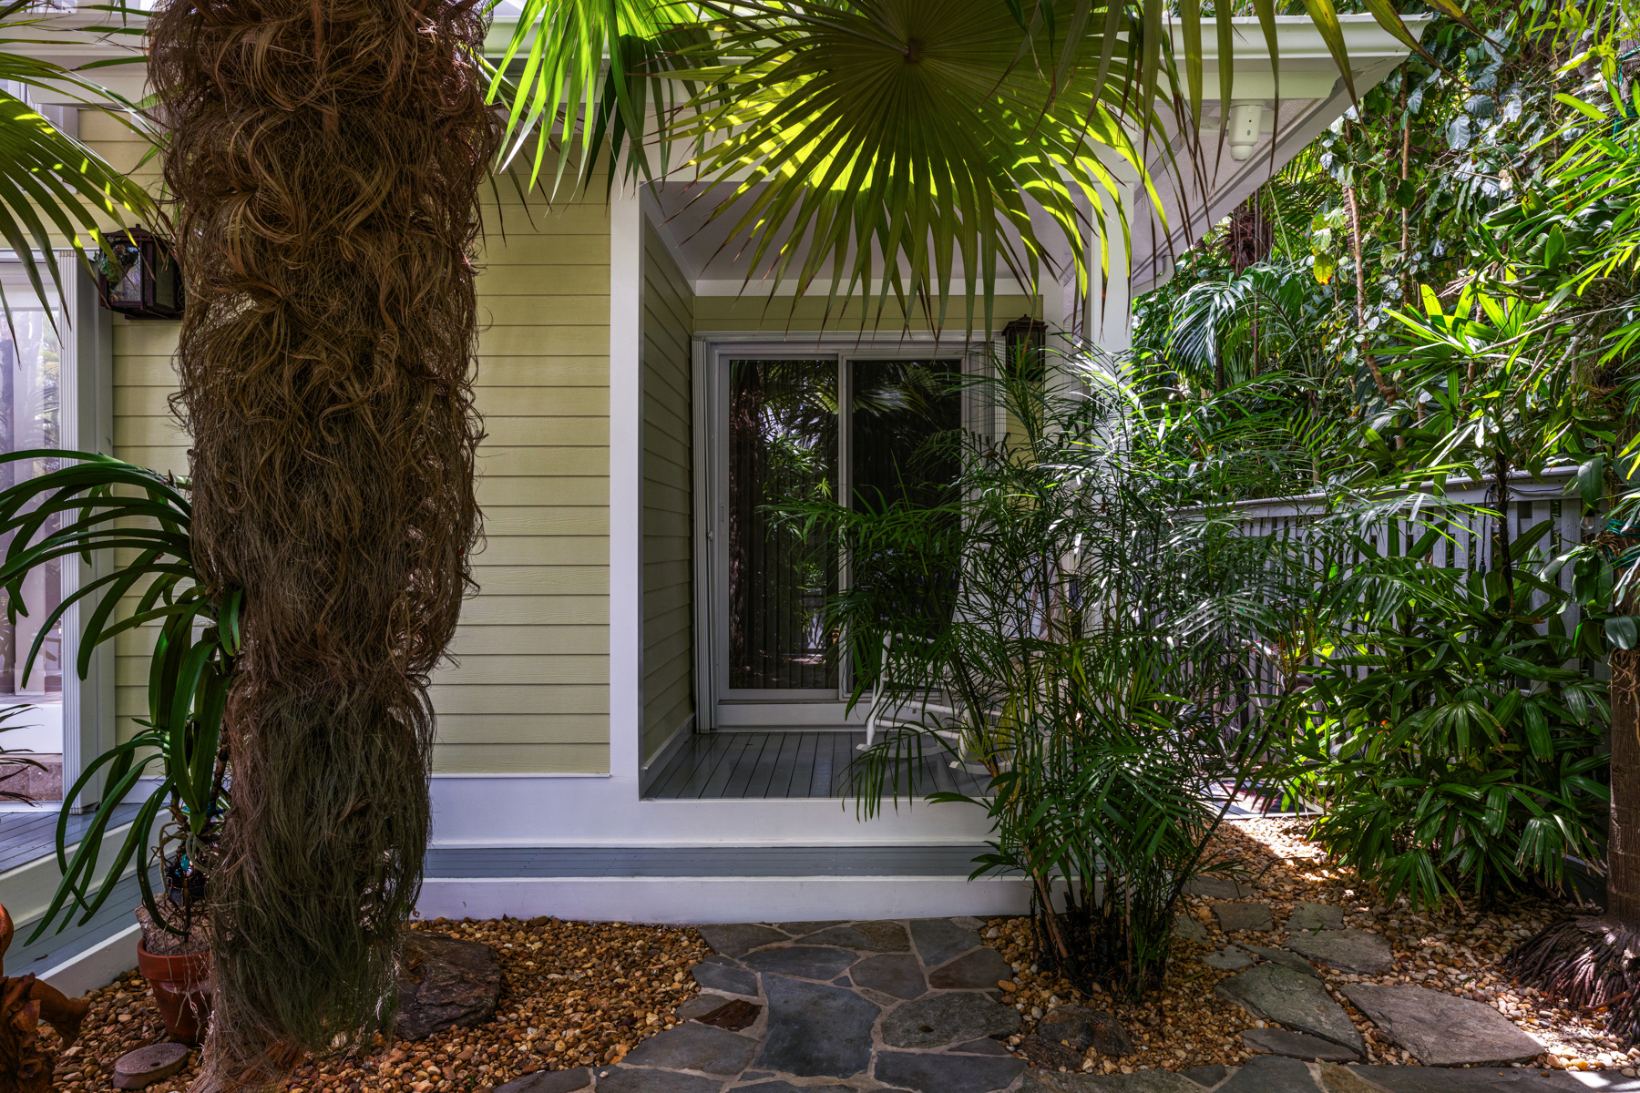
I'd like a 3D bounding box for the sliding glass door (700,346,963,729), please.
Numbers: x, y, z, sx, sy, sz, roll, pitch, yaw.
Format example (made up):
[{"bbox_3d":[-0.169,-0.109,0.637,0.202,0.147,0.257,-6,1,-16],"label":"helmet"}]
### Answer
[{"bbox_3d":[0.155,-0.052,4.920,1.500,2.070,0.130,0,0,1],"label":"sliding glass door"}]

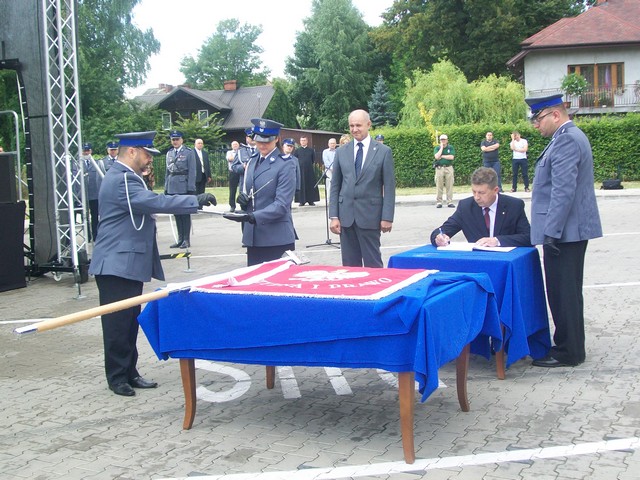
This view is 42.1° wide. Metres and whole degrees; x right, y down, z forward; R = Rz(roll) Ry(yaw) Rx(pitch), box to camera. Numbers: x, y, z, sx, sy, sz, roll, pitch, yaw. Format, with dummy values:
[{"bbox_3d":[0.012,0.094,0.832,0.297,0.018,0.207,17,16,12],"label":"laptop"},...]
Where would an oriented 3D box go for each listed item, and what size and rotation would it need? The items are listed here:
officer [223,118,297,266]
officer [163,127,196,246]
[{"bbox_3d":[-0.425,0.009,6.001,0.510,1.760,0.460,3,8,36],"label":"officer"},{"bbox_3d":[-2.232,-0.792,13.397,0.550,1.850,0.420,-2,6,5],"label":"officer"}]

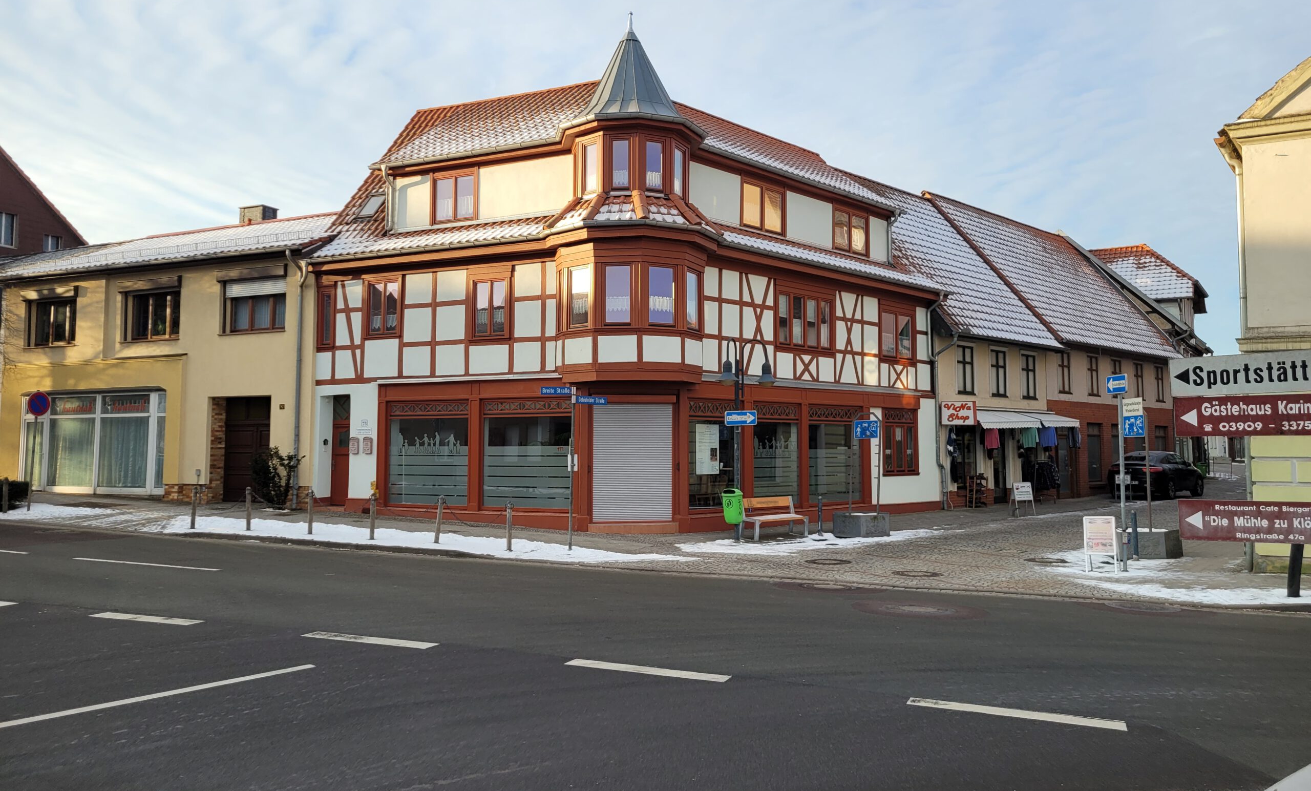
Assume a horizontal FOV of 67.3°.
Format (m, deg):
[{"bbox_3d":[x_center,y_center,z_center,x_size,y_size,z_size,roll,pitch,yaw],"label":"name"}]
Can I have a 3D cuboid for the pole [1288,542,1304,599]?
[{"bbox_3d":[8.375,2.156,12.854,0.140,0.920,0.140,7,-3,0],"label":"pole"}]

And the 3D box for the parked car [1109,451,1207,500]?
[{"bbox_3d":[18.591,2.892,36.449,4.840,1.670,1.960,3,-4,-45],"label":"parked car"}]

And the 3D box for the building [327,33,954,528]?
[{"bbox_3d":[0.072,-2.660,27.805,18.625,12.100,11.200,1,-3,-11],"label":"building"}]

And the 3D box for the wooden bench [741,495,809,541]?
[{"bbox_3d":[2.563,2.669,21.548,1.850,0.840,0.540,3,-4,-43],"label":"wooden bench"}]

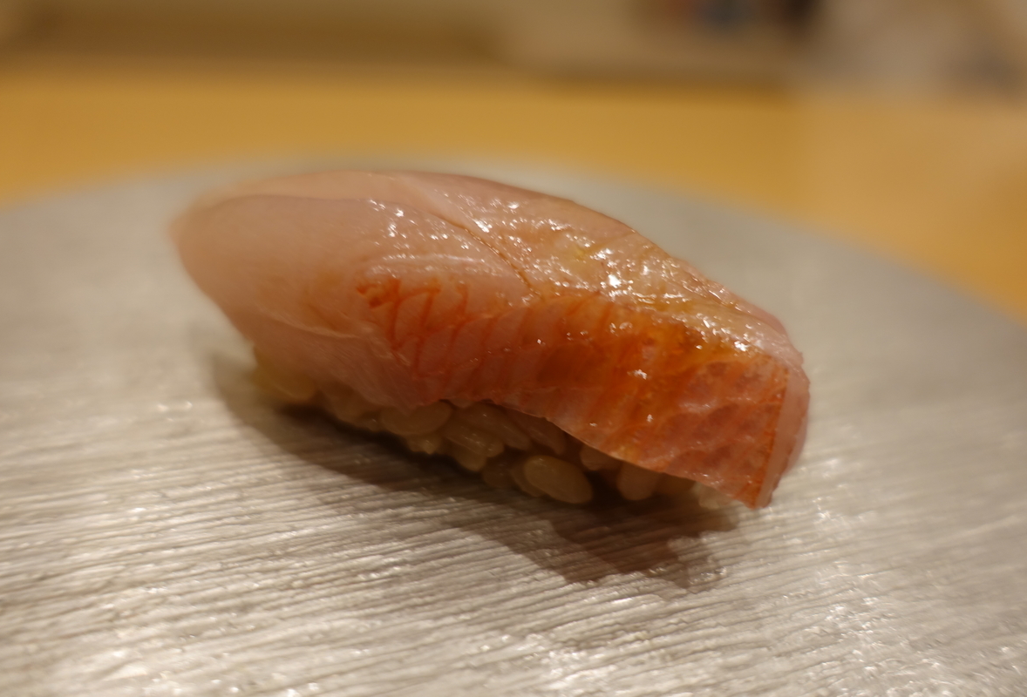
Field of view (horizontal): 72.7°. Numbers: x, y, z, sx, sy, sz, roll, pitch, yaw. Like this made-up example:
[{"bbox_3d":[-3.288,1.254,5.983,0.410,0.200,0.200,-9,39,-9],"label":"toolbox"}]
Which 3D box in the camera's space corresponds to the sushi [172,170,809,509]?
[{"bbox_3d":[-0.001,-0.003,0.093,0.073,0.027,0.029,16,36,18],"label":"sushi"}]

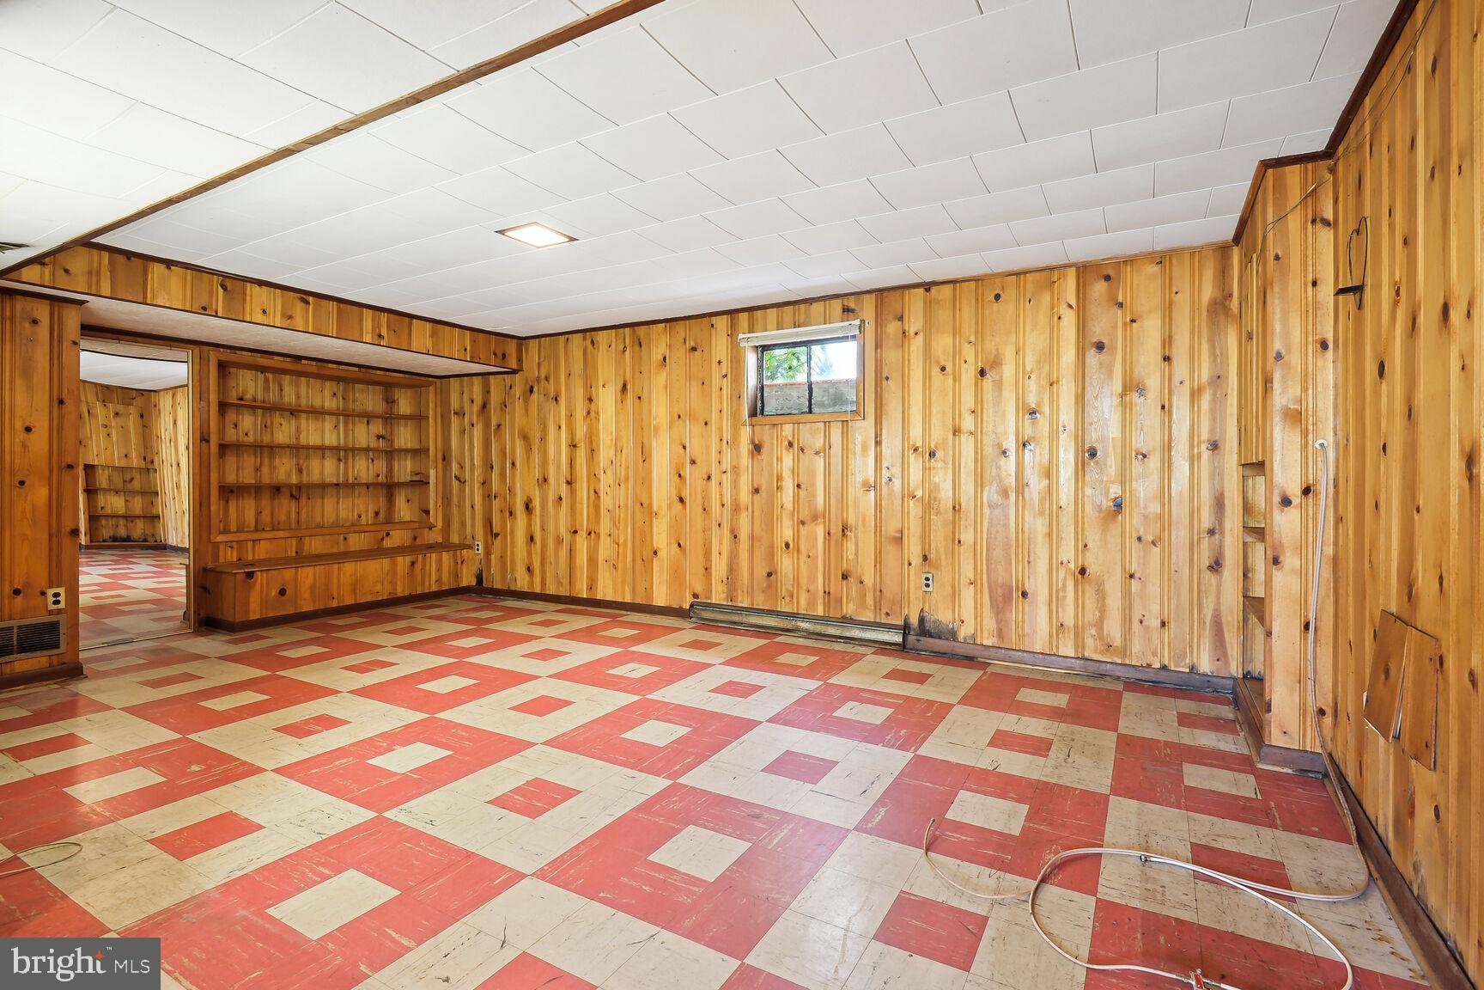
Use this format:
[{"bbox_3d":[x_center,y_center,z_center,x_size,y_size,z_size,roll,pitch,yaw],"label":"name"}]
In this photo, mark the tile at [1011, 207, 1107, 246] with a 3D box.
[{"bbox_3d":[1.594,-1.350,3.329,0.406,0.020,0.406,1,2,30],"label":"tile"}]

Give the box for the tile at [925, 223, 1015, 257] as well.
[{"bbox_3d":[1.225,-1.342,3.495,0.411,0.020,0.403,1,2,30],"label":"tile"}]

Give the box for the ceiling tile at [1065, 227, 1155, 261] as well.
[{"bbox_3d":[1.988,-1.357,3.571,0.410,0.018,0.376,1,2,30],"label":"ceiling tile"}]

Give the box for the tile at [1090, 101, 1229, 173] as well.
[{"bbox_3d":[1.523,-1.309,2.423,0.406,0.020,0.406,1,2,30],"label":"tile"}]

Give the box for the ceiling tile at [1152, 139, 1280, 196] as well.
[{"bbox_3d":[1.915,-1.320,2.671,0.406,0.020,0.406,1,2,30],"label":"ceiling tile"}]

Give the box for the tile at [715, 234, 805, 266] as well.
[{"bbox_3d":[0.109,-1.367,3.682,0.410,0.018,0.405,1,2,30],"label":"tile"}]

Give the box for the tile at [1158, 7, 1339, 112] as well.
[{"bbox_3d":[1.514,-1.318,2.016,0.410,0.018,0.404,1,2,30],"label":"tile"}]

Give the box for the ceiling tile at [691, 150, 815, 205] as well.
[{"bbox_3d":[0.053,-1.328,2.771,0.411,0.020,0.403,1,2,30],"label":"ceiling tile"}]

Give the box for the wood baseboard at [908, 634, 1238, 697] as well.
[{"bbox_3d":[1.817,0.990,3.875,1.740,0.097,0.020,1,2,30],"label":"wood baseboard"}]

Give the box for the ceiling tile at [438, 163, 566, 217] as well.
[{"bbox_3d":[-1.046,-1.341,2.932,0.411,0.020,0.403,1,2,30],"label":"ceiling tile"}]

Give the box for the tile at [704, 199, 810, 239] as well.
[{"bbox_3d":[0.086,-1.355,3.237,0.410,0.018,0.404,1,2,30],"label":"tile"}]

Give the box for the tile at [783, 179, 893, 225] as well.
[{"bbox_3d":[0.452,-1.348,3.042,0.410,0.018,0.404,1,2,30],"label":"tile"}]

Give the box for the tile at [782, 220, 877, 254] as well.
[{"bbox_3d":[0.478,-1.360,3.492,0.406,0.020,0.406,1,2,30],"label":"tile"}]

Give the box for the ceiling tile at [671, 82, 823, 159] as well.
[{"bbox_3d":[0.030,-1.332,2.357,0.410,0.018,0.404,1,2,30],"label":"ceiling tile"}]

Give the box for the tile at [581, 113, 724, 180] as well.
[{"bbox_3d":[-0.335,-1.338,2.553,0.410,0.018,0.404,1,2,30],"label":"tile"}]

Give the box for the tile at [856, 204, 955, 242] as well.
[{"bbox_3d":[0.839,-1.354,3.290,0.410,0.018,0.405,1,2,30],"label":"tile"}]

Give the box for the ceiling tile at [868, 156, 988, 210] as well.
[{"bbox_3d":[0.801,-1.324,2.809,0.411,0.020,0.403,1,2,30],"label":"ceiling tile"}]

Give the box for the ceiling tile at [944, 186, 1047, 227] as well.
[{"bbox_3d":[1.185,-1.329,3.054,0.411,0.020,0.403,1,2,30],"label":"ceiling tile"}]

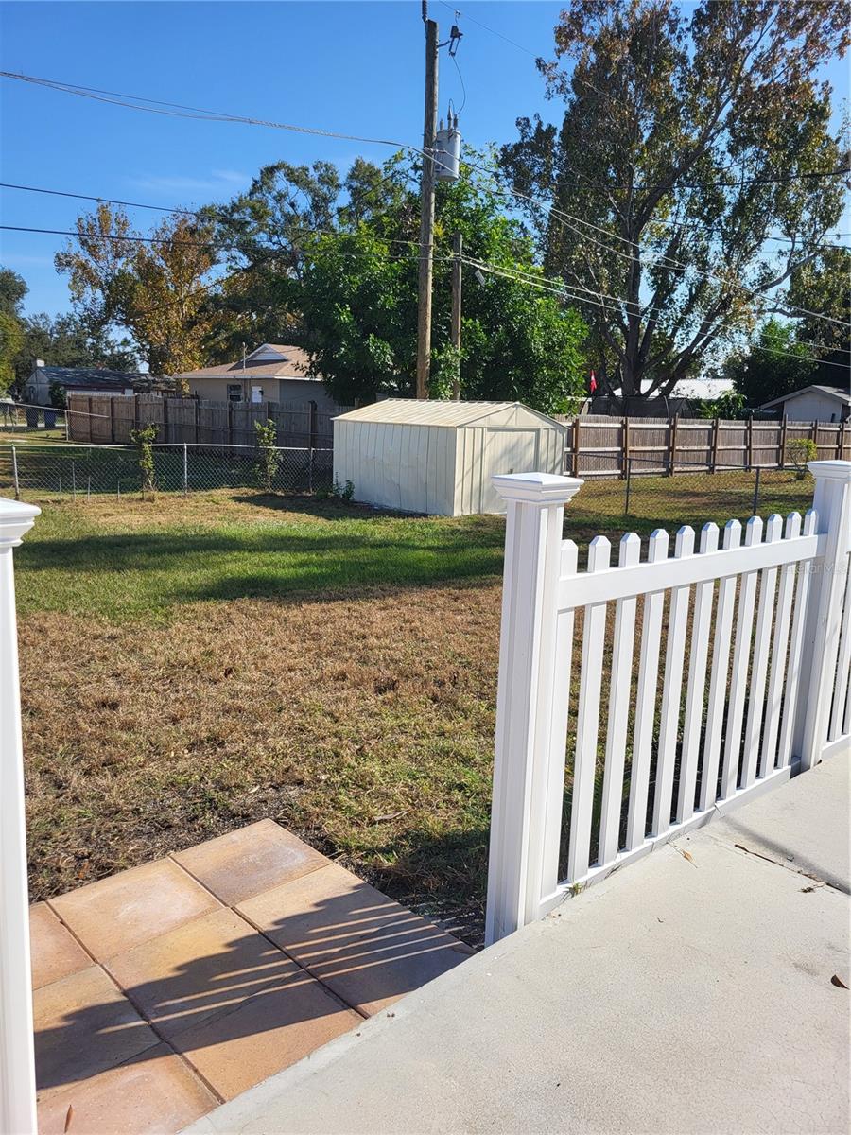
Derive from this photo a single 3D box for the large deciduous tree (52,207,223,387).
[{"bbox_3d":[-14.904,-12.828,44.539,8.547,11.574,8.120,2,10,0],"label":"large deciduous tree"}]

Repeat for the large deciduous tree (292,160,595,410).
[{"bbox_3d":[0.294,-7.419,25.092,8.627,8.910,7.764,2,10,0],"label":"large deciduous tree"}]

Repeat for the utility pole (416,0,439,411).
[{"bbox_3d":[0.018,-7.317,20.339,0.340,10.940,0.340,1,10,0],"label":"utility pole"}]

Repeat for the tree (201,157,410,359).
[{"bbox_3d":[-5.879,-12.797,41.444,10.679,13.199,9.611,2,10,0],"label":"tree"}]

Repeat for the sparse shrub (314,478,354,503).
[{"bbox_3d":[-1.911,-1.695,18.167,0.836,0.496,0.550,2,10,0],"label":"sparse shrub"}]

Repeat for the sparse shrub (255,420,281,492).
[{"bbox_3d":[-3.584,-2.525,19.291,0.604,1.626,0.543,2,10,0],"label":"sparse shrub"}]

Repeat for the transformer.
[{"bbox_3d":[0.563,-9.777,19.902,0.596,1.374,0.600,2,10,0],"label":"transformer"}]

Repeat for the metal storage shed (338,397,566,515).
[{"bbox_3d":[0.437,-2.409,17.936,3.099,2.141,4.016,-6,13,-40],"label":"metal storage shed"}]

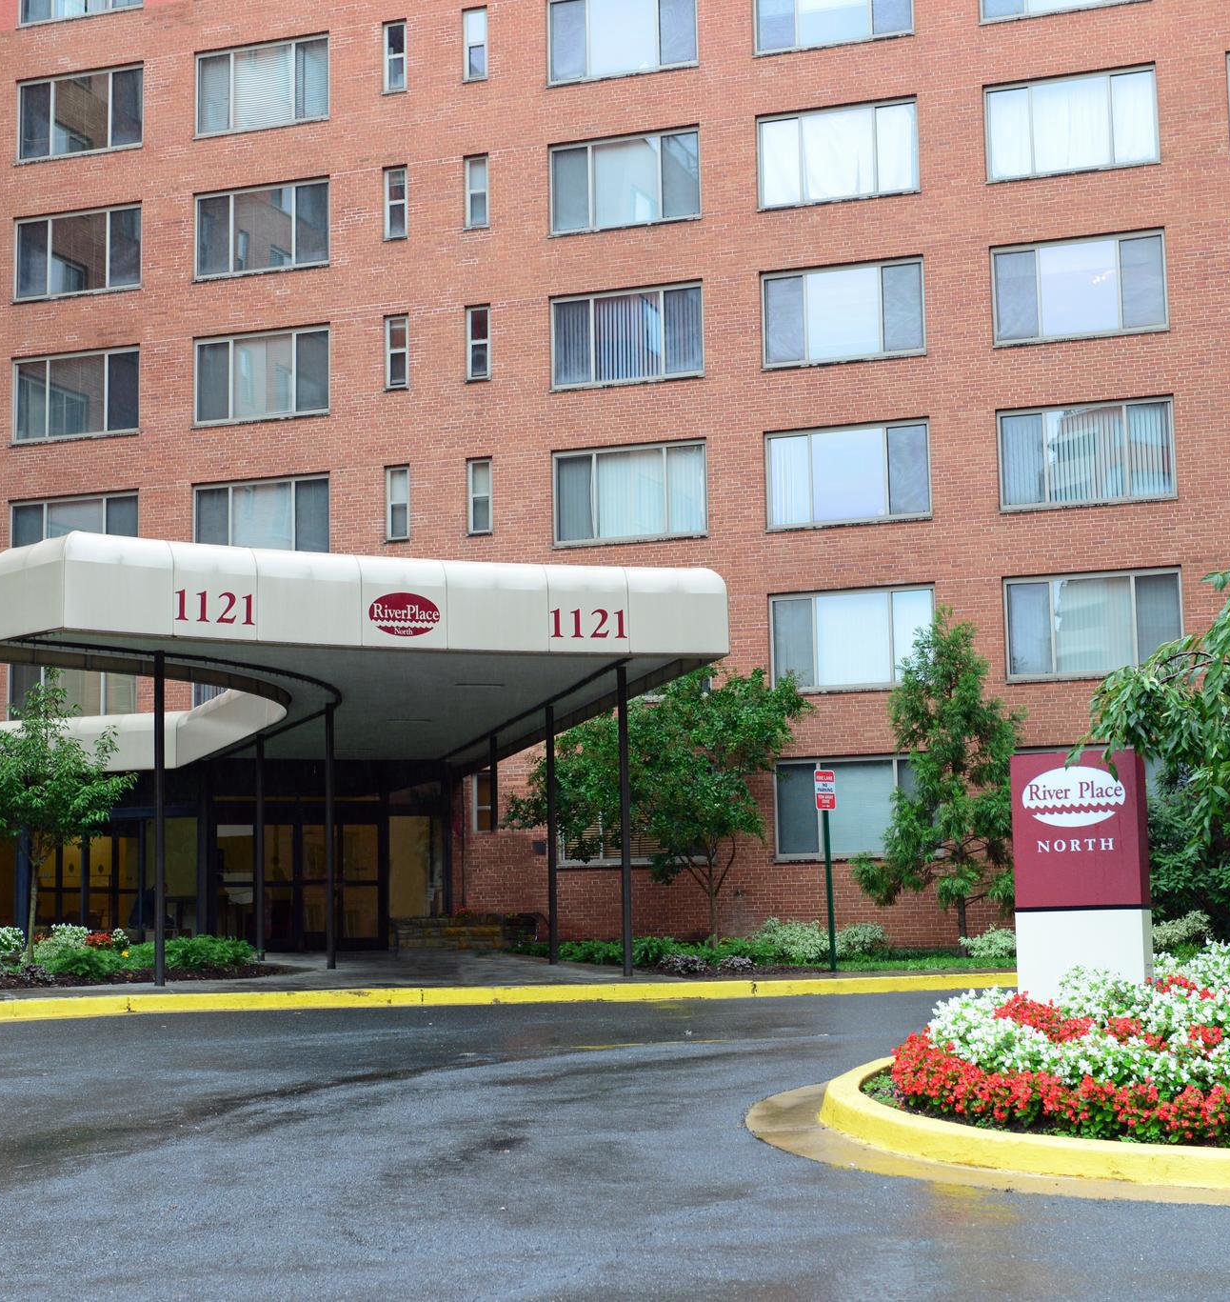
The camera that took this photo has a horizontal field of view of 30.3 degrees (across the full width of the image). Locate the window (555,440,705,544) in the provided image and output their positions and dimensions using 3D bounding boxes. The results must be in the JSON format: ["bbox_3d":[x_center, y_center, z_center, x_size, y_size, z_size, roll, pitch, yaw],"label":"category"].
[{"bbox_3d":[0.241,-2.651,38.209,2.660,1.570,0.140,-4,-8,18],"label":"window"}]

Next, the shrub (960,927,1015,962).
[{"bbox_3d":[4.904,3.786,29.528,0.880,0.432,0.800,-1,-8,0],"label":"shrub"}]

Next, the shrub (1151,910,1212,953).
[{"bbox_3d":[7.668,3.830,31.000,0.880,0.620,0.750,-3,-8,19],"label":"shrub"}]

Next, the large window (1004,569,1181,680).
[{"bbox_3d":[7.430,-0.396,35.297,2.670,1.517,0.120,-4,-8,18],"label":"large window"}]

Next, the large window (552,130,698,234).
[{"bbox_3d":[0.160,-7.957,38.737,2.654,1.517,0.120,-4,-8,18],"label":"large window"}]

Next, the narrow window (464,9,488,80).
[{"bbox_3d":[-2.460,-10.684,40.132,0.440,1.280,0.130,-4,-8,18],"label":"narrow window"}]

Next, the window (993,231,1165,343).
[{"bbox_3d":[7.347,-5.742,36.011,2.648,1.571,0.130,-4,-8,19],"label":"window"}]

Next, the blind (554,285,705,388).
[{"bbox_3d":[0.206,-5.290,38.385,2.654,1.517,0.120,-4,-8,18],"label":"blind"}]

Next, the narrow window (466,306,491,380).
[{"bbox_3d":[-2.324,-5.269,39.142,0.450,1.270,0.120,-3,-8,19],"label":"narrow window"}]

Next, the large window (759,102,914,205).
[{"bbox_3d":[3.677,-8.222,37.726,2.660,1.570,0.140,-4,-8,18],"label":"large window"}]

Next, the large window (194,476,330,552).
[{"bbox_3d":[-6.220,-2.211,40.099,2.680,1.560,0.120,-3,-8,19],"label":"large window"}]

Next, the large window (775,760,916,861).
[{"bbox_3d":[3.865,2.493,36.152,2.663,1.517,0.120,-4,-8,18],"label":"large window"}]

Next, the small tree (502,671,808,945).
[{"bbox_3d":[0.627,2.379,35.078,4.566,4.344,4.000,-1,-7,0],"label":"small tree"}]

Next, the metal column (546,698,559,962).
[{"bbox_3d":[-0.759,2.225,27.545,0.100,3.120,0.100,1,-8,-13],"label":"metal column"}]

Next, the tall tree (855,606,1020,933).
[{"bbox_3d":[4.722,1.946,33.829,2.602,5.147,2.400,-1,-7,0],"label":"tall tree"}]

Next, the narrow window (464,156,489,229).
[{"bbox_3d":[-2.412,-8.007,39.783,0.440,1.280,0.130,-4,-8,18],"label":"narrow window"}]

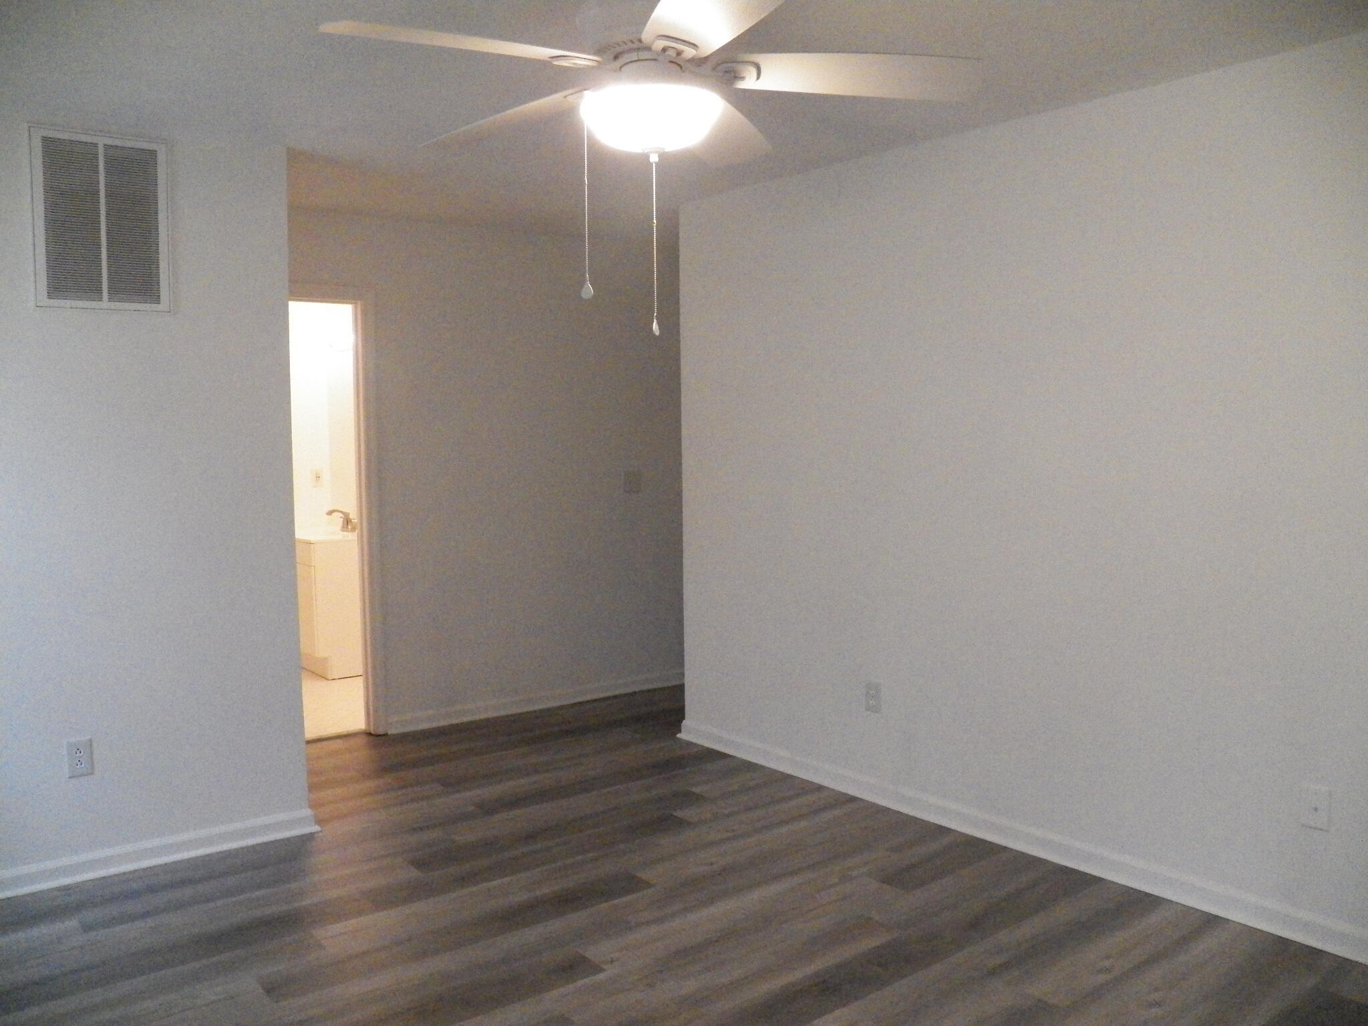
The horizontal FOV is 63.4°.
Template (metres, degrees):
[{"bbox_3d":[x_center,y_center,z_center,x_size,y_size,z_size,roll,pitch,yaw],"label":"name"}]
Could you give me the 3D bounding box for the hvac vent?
[{"bbox_3d":[-1.815,-0.911,3.447,0.395,0.540,0.020,-4,6,-38],"label":"hvac vent"}]

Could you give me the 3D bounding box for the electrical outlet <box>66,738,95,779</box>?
[{"bbox_3d":[-1.910,0.776,3.501,0.072,0.116,0.008,-4,6,-38],"label":"electrical outlet"}]

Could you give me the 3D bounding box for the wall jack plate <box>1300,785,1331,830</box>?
[{"bbox_3d":[1.702,0.796,2.981,0.008,0.116,0.072,-4,6,-38],"label":"wall jack plate"}]

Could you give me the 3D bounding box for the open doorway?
[{"bbox_3d":[-1.784,0.050,4.866,0.840,2.060,0.120,-4,6,-38],"label":"open doorway"}]

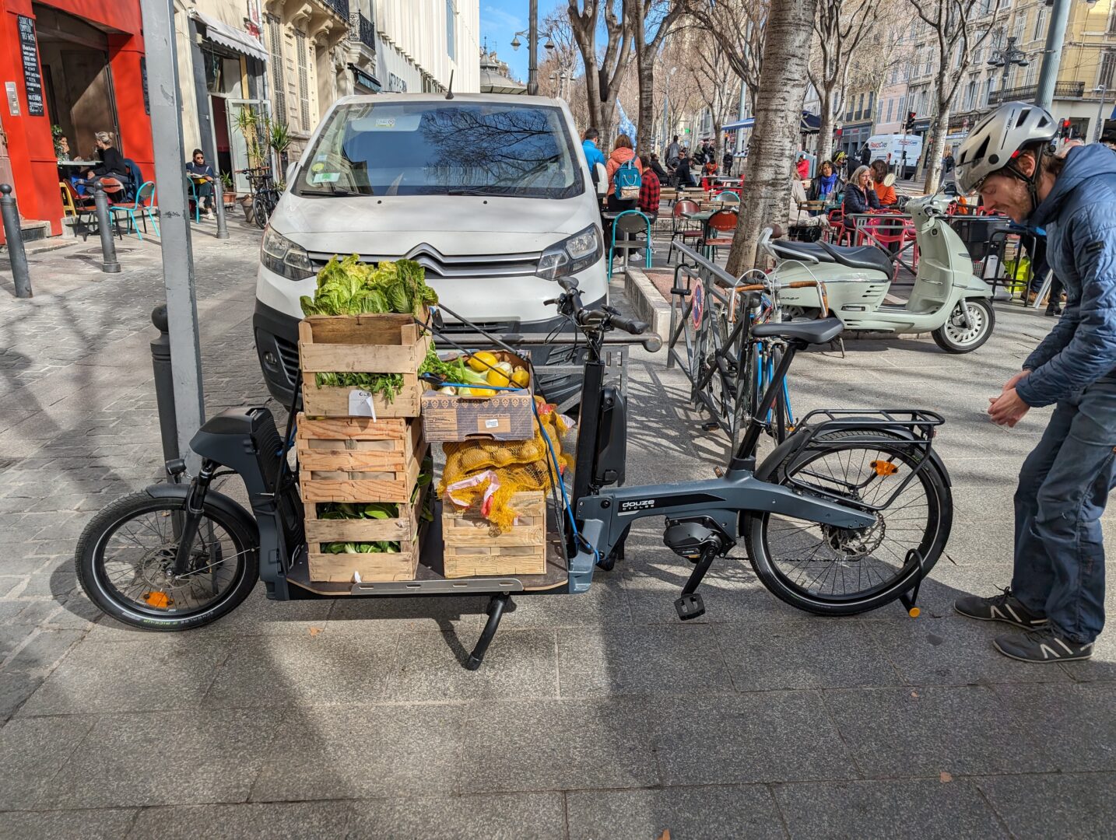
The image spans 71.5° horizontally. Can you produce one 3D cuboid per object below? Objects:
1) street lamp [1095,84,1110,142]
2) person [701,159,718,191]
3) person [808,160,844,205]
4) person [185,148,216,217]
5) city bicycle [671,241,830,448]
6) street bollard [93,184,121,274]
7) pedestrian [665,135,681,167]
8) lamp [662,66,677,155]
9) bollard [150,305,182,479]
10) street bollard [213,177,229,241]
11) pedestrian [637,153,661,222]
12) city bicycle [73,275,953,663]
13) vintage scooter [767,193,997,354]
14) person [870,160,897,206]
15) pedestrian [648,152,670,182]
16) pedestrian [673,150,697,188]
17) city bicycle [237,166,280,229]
[{"bbox_3d":[26.662,-14.173,38.500,0.750,4.800,0.300,1,18,0],"label":"street lamp"},{"bbox_3d":[3.789,-5.922,19.300,0.520,1.220,0.650,4,18,8],"label":"person"},{"bbox_3d":[3.836,-3.095,11.244,0.520,1.280,0.700,5,17,14],"label":"person"},{"bbox_3d":[-6.067,-4.053,13.200,0.550,1.180,0.750,-7,20,-25],"label":"person"},{"bbox_3d":[0.885,-0.340,3.720,0.450,1.000,1.700,2,18,3],"label":"city bicycle"},{"bbox_3d":[-4.409,-1.872,7.550,0.155,0.850,0.155,1,18,0],"label":"street bollard"},{"bbox_3d":[3.255,-7.199,22.000,0.500,1.740,0.400,5,18,11],"label":"pedestrian"},{"bbox_3d":[8.181,-22.990,58.243,0.750,6.700,0.350,6,17,17],"label":"lamp"},{"bbox_3d":[-1.289,0.079,2.666,0.120,0.950,0.120,1,17,0],"label":"bollard"},{"bbox_3d":[-4.523,-2.883,10.400,0.155,0.840,0.155,1,18,0],"label":"street bollard"},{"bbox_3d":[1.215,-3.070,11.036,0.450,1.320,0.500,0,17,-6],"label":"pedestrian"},{"bbox_3d":[-0.092,0.145,2.374,2.767,1.080,0.660,0,17,-4],"label":"city bicycle"},{"bbox_3d":[2.366,-1.079,5.631,1.880,1.200,0.720,0,17,-4],"label":"vintage scooter"},{"bbox_3d":[4.217,-2.872,10.546,0.700,1.280,0.500,15,22,39],"label":"person"},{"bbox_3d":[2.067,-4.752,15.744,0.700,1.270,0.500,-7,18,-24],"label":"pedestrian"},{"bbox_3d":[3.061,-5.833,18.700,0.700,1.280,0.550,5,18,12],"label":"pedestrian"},{"bbox_3d":[-4.946,-3.924,13.650,0.600,1.030,1.600,5,17,11],"label":"city bicycle"}]

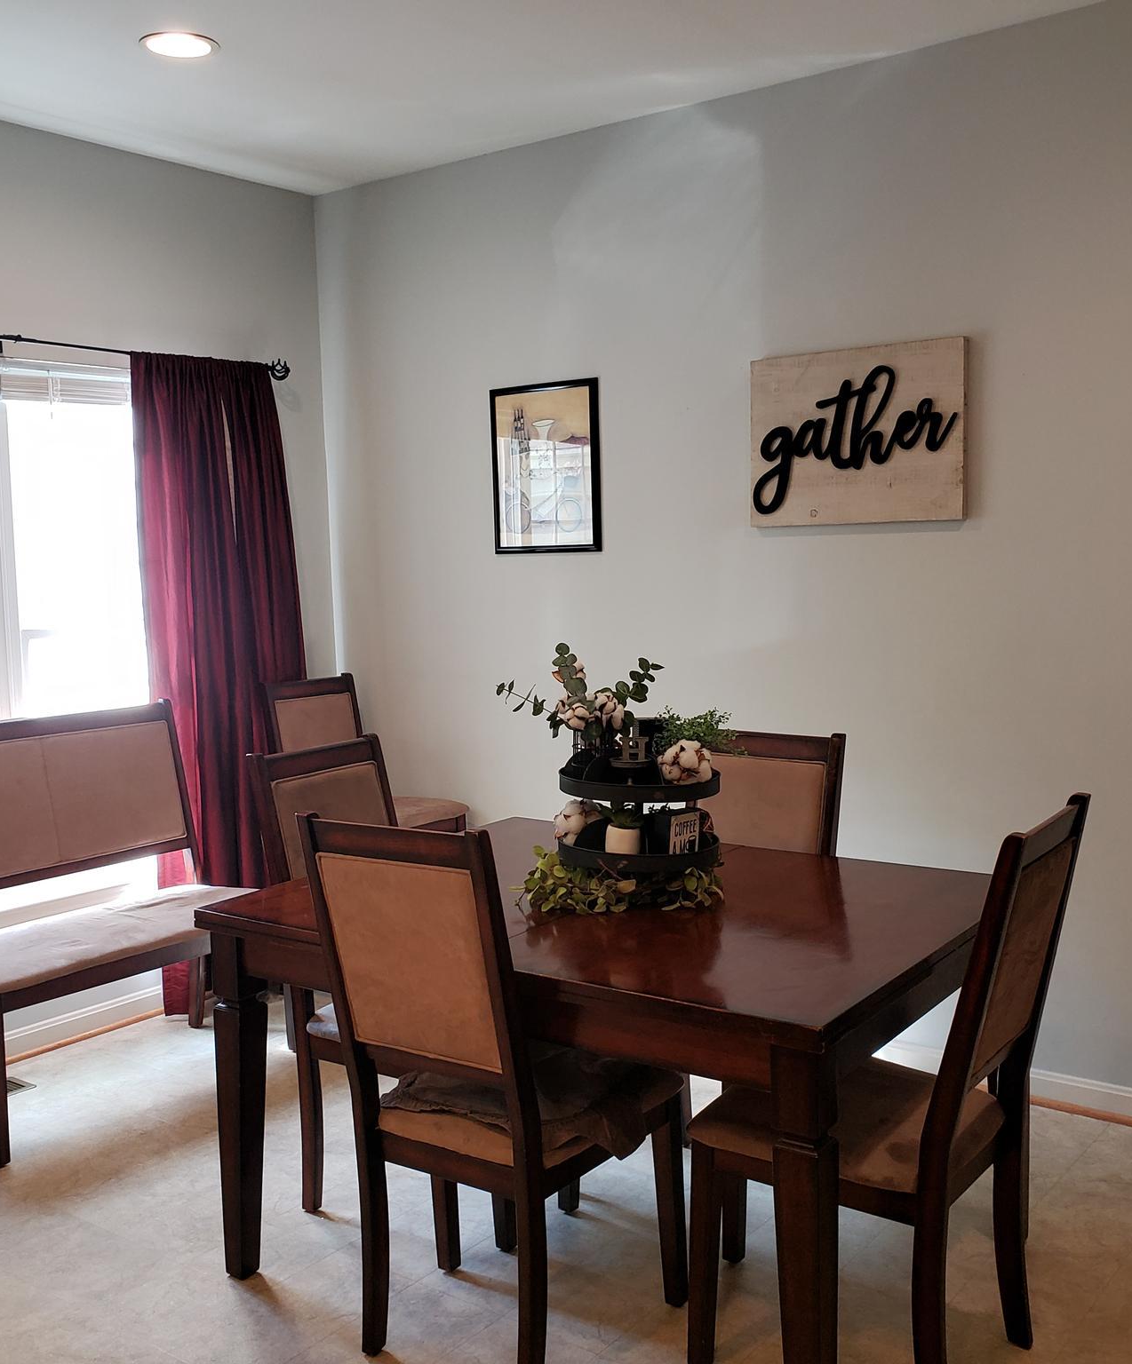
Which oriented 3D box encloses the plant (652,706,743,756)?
[{"bbox_3d":[0.268,0.114,2.829,0.181,0.141,0.161,0,6,12],"label":"plant"}]

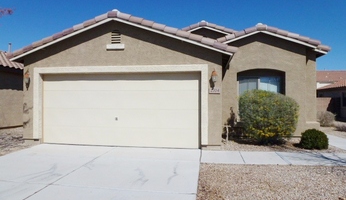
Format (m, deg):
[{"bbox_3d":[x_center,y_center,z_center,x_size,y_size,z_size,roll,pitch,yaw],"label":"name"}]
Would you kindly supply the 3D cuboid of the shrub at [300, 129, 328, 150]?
[{"bbox_3d":[3.996,1.080,6.780,0.710,0.510,0.700,0,1,9],"label":"shrub"}]

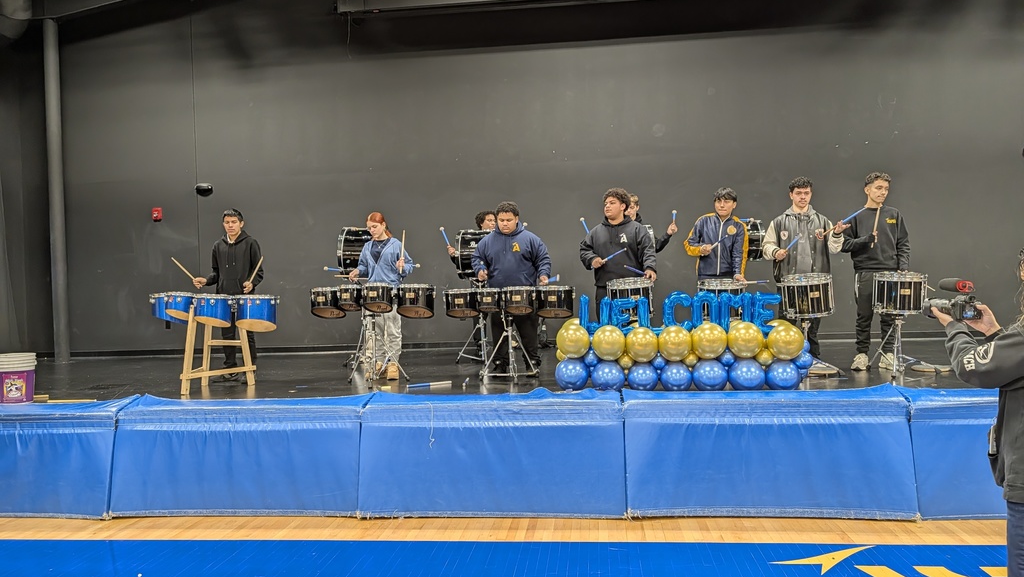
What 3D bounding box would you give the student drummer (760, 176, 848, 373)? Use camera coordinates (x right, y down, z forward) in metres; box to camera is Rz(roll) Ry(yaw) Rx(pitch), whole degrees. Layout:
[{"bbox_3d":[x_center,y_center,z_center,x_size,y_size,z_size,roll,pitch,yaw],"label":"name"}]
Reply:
[{"bbox_3d":[2.633,-0.144,6.400,0.700,1.740,0.500,-2,1,17],"label":"student drummer"}]

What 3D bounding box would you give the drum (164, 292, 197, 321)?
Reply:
[{"bbox_3d":[-2.826,0.158,6.070,0.285,0.260,0.285,-2,0,18],"label":"drum"}]

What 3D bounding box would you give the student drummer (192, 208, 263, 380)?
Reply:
[{"bbox_3d":[-2.740,0.055,6.940,0.580,1.690,0.460,-2,0,3],"label":"student drummer"}]

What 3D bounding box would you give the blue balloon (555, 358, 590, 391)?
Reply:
[{"bbox_3d":[0.444,0.635,5.220,0.245,0.240,0.245,-2,0,7],"label":"blue balloon"}]

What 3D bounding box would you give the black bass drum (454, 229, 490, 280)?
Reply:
[{"bbox_3d":[-0.370,-0.349,7.300,0.420,0.490,0.490,-2,0,7],"label":"black bass drum"}]

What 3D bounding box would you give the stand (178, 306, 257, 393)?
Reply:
[{"bbox_3d":[-2.645,0.522,6.330,0.480,0.756,0.550,-2,0,6],"label":"stand"}]

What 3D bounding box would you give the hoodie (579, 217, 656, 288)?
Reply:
[{"bbox_3d":[1.002,-0.346,6.750,0.690,0.670,0.460,-2,0,19],"label":"hoodie"}]

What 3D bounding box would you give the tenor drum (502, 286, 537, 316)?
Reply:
[{"bbox_3d":[0.068,0.111,6.430,0.300,0.265,0.300,-2,0,6],"label":"tenor drum"}]

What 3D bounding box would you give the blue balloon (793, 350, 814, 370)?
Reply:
[{"bbox_3d":[2.046,0.504,5.000,0.140,0.130,0.140,-2,0,7],"label":"blue balloon"}]

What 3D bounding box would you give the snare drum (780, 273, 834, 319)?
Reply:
[{"bbox_3d":[2.484,0.061,5.980,0.400,0.320,0.400,-4,5,12],"label":"snare drum"}]

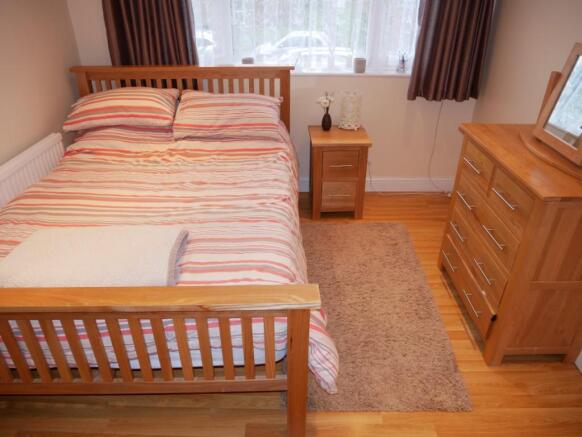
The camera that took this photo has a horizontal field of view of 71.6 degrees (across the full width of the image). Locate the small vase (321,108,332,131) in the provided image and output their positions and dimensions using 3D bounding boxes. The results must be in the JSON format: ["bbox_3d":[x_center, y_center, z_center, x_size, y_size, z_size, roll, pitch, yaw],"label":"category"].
[{"bbox_3d":[0.265,-0.743,3.012,0.075,0.157,0.075,1,29,2],"label":"small vase"}]

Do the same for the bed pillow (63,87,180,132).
[{"bbox_3d":[-1.153,-0.747,2.823,0.720,0.170,0.450,1,51,2],"label":"bed pillow"}]

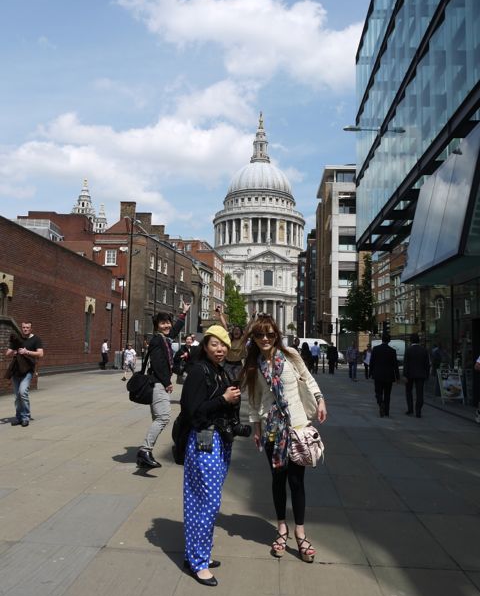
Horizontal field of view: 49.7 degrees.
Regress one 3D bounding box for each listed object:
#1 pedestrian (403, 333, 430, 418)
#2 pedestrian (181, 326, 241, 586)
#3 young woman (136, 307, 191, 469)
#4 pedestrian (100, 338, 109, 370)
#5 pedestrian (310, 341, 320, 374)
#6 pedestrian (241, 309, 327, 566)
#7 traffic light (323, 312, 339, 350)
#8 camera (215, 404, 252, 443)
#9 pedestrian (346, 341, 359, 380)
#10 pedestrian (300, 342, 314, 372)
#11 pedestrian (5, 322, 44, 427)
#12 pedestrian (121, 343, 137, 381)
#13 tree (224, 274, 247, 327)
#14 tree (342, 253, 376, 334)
[{"bbox_3d":[3.784,1.644,11.138,0.540,1.760,0.420,1,-5,3],"label":"pedestrian"},{"bbox_3d":[-0.188,0.995,3.436,0.390,1.620,0.440,-4,-7,42],"label":"pedestrian"},{"bbox_3d":[-0.840,0.950,5.720,0.600,1.840,0.500,-1,-6,22],"label":"young woman"},{"bbox_3d":[-7.416,3.094,28.481,0.440,1.720,0.480,3,-6,-18],"label":"pedestrian"},{"bbox_3d":[4.169,3.221,28.379,0.540,1.750,0.420,1,-5,3],"label":"pedestrian"},{"bbox_3d":[0.322,0.963,3.749,0.570,1.670,0.430,1,-5,3],"label":"pedestrian"},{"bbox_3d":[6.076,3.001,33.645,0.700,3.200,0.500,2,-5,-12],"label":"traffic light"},{"bbox_3d":[-0.044,0.845,3.290,0.190,0.130,0.145,-1,-6,21],"label":"camera"},{"bbox_3d":[5.059,2.804,23.282,0.560,1.750,0.420,2,-6,-12],"label":"pedestrian"},{"bbox_3d":[3.573,3.165,27.375,0.580,1.660,0.450,1,-5,3],"label":"pedestrian"},{"bbox_3d":[-3.811,1.348,9.270,0.600,1.770,0.450,2,-5,-12],"label":"pedestrian"},{"bbox_3d":[-4.530,2.525,21.273,0.500,1.550,0.520,-1,-6,23],"label":"pedestrian"},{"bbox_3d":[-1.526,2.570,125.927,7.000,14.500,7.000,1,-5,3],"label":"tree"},{"bbox_3d":[8.108,0.879,35.353,2.200,7.800,2.200,1,-5,3],"label":"tree"}]

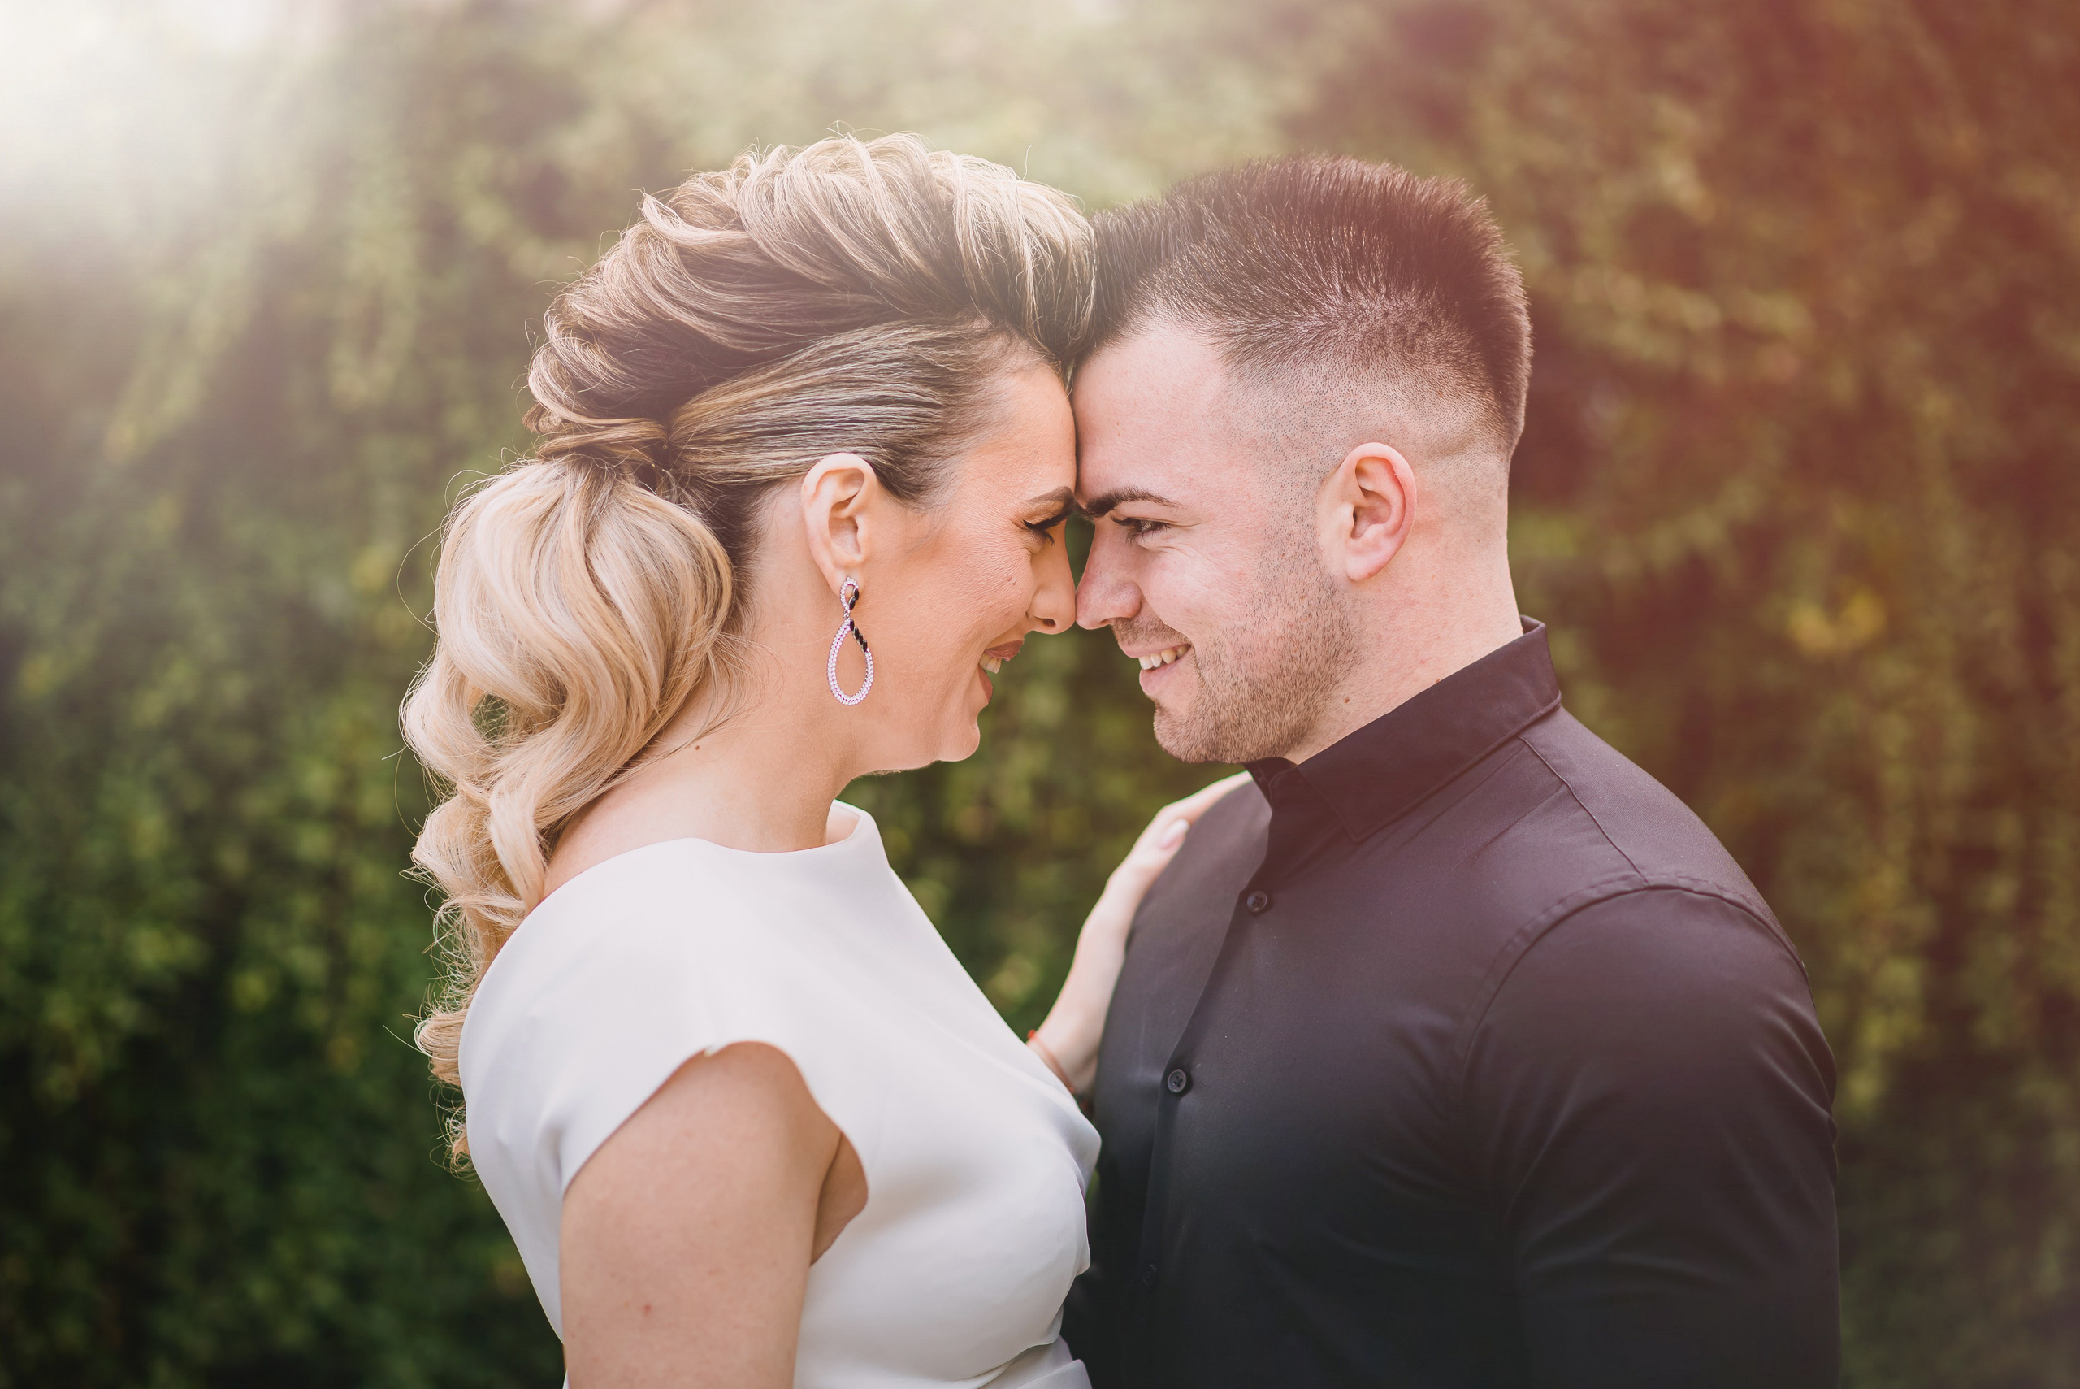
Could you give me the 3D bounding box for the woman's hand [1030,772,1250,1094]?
[{"bbox_3d":[0.049,0.103,2.320,0.050,0.175,0.085,34,0,0],"label":"woman's hand"}]

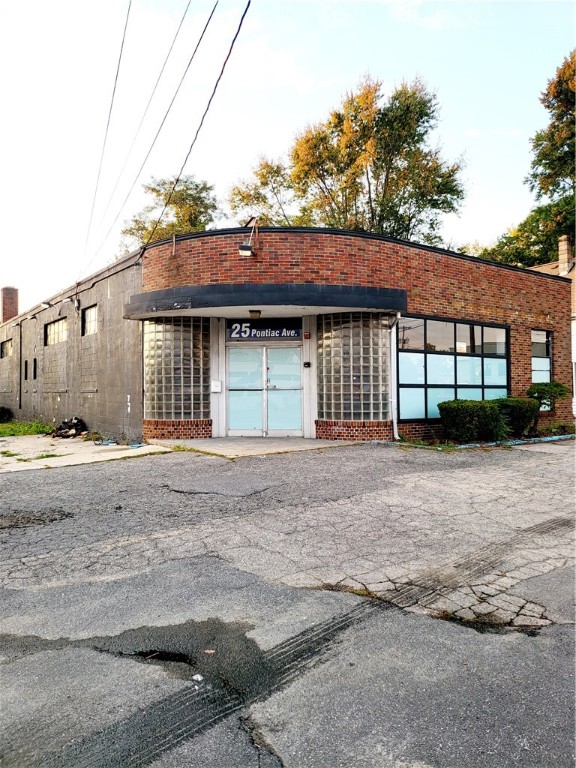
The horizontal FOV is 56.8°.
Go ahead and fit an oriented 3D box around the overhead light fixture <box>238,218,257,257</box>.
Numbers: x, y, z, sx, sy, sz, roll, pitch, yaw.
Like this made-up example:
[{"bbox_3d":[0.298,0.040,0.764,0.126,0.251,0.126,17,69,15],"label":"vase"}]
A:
[{"bbox_3d":[-0.805,-3.030,10.850,0.350,0.860,0.600,0,-1,12],"label":"overhead light fixture"}]

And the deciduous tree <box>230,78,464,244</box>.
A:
[{"bbox_3d":[3.020,-6.970,27.000,11.600,17.000,10.500,0,-1,0],"label":"deciduous tree"}]

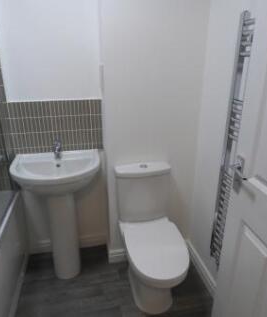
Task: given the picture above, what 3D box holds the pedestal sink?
[{"bbox_3d":[-0.484,0.432,1.650,0.566,0.838,0.466,-4,20,-10],"label":"pedestal sink"}]

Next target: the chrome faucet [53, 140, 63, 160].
[{"bbox_3d":[-0.486,-0.048,1.559,0.048,0.127,0.126,-4,20,-10],"label":"chrome faucet"}]

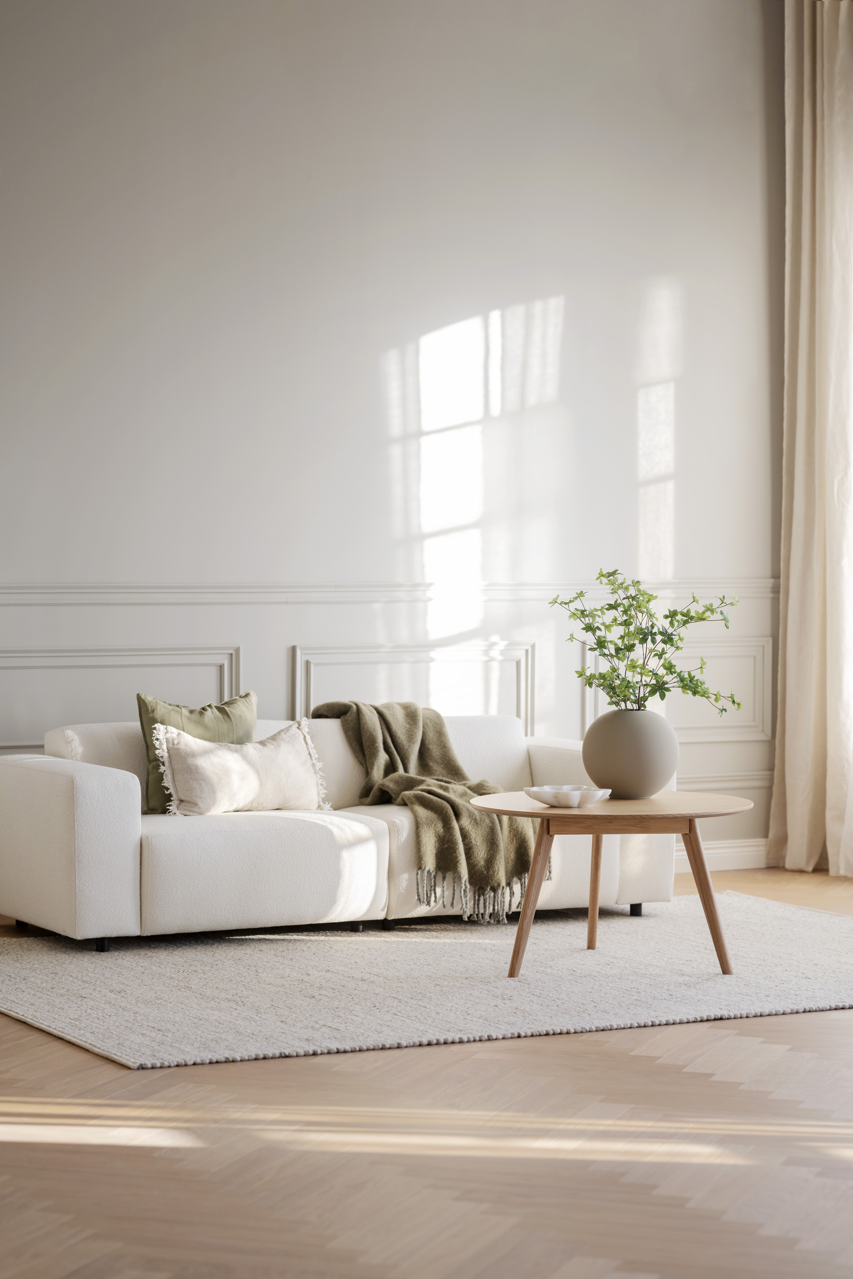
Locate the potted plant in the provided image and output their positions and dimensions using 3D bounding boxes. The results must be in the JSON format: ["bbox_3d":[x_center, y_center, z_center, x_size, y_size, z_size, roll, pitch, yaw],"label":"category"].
[{"bbox_3d":[0.699,0.143,9.608,0.611,0.724,0.512,0,2,0],"label":"potted plant"}]

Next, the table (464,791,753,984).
[{"bbox_3d":[0.579,0.768,9.482,0.886,0.517,0.886,0,2,0],"label":"table"}]

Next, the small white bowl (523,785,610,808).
[{"bbox_3d":[0.435,0.488,9.330,0.272,0.053,0.261,0,2,0],"label":"small white bowl"}]

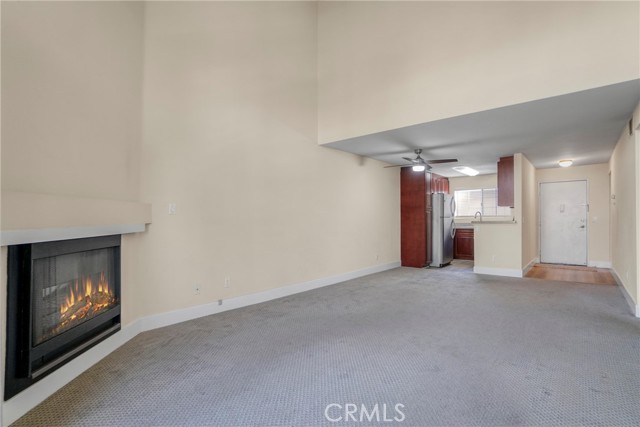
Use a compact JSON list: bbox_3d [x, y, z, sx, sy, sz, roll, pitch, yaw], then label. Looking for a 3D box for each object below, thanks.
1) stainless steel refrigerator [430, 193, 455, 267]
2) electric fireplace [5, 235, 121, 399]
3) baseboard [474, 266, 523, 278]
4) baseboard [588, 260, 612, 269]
[{"bbox_3d":[2.900,0.420,6.710,0.760,1.730,0.710,0,-1,42],"label":"stainless steel refrigerator"},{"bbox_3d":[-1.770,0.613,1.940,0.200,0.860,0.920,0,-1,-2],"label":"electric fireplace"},{"bbox_3d":[3.586,1.179,5.394,0.805,0.145,0.020,0,-1,38],"label":"baseboard"},{"bbox_3d":[6.650,1.214,6.330,0.357,0.145,0.020,0,-1,38],"label":"baseboard"}]

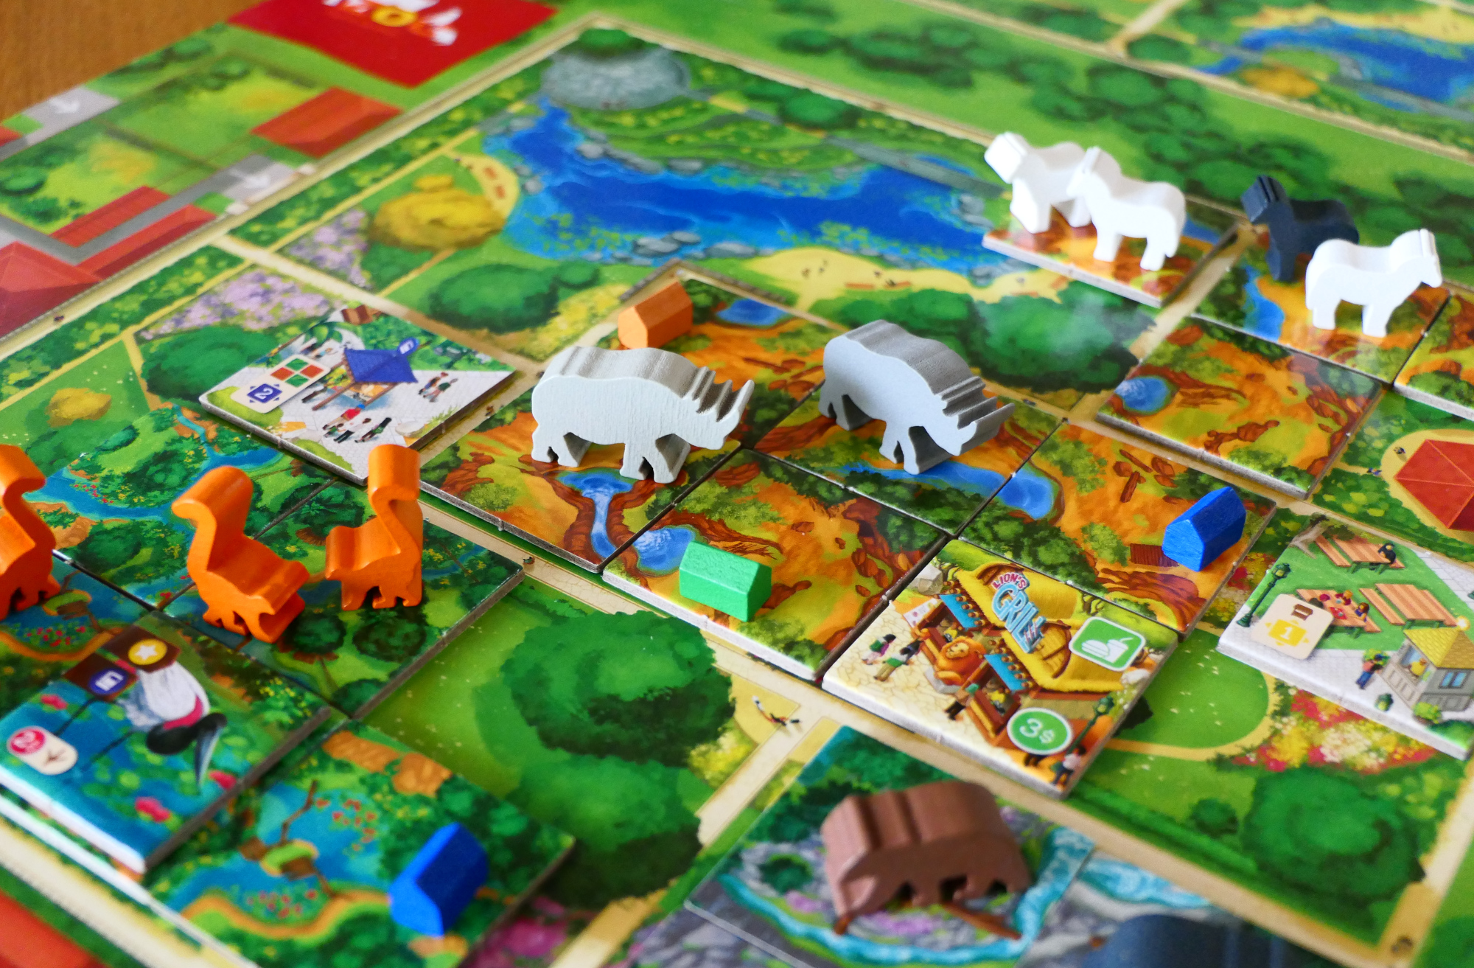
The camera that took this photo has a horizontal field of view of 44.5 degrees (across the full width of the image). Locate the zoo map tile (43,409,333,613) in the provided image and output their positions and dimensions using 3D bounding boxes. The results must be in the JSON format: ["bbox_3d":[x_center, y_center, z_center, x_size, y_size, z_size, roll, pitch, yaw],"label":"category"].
[{"bbox_3d":[-0.095,0.003,0.299,0.040,0.002,0.040,23,42,25],"label":"zoo map tile"}]

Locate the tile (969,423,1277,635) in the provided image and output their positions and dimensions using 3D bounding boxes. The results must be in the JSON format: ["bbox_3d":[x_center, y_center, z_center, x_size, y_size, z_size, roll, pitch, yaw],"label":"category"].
[{"bbox_3d":[0.064,0.007,0.300,0.040,0.002,0.040,24,43,26],"label":"tile"}]

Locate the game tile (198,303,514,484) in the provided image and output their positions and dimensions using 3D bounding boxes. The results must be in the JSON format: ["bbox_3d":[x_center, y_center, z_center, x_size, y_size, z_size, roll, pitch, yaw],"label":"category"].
[{"bbox_3d":[-0.072,-0.018,0.344,0.042,0.002,0.042,23,42,26],"label":"game tile"}]

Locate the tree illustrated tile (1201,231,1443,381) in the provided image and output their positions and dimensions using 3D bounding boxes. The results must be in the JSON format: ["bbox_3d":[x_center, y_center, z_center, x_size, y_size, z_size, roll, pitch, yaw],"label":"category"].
[{"bbox_3d":[0.124,-0.037,0.380,0.042,0.002,0.042,23,42,25],"label":"tree illustrated tile"}]

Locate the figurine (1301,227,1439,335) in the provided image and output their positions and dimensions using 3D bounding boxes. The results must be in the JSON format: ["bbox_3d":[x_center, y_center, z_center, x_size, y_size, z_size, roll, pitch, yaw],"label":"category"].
[{"bbox_3d":[0.122,-0.039,0.345,0.022,0.018,0.010,11,39,11],"label":"figurine"}]

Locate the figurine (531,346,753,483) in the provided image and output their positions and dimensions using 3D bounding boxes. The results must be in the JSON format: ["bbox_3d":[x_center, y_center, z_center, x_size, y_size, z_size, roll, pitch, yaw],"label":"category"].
[{"bbox_3d":[-0.016,-0.012,0.303,0.037,0.021,0.009,11,39,11],"label":"figurine"}]

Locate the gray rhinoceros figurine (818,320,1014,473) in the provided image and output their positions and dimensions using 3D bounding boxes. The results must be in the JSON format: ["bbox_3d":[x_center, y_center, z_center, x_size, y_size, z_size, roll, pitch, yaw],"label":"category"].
[{"bbox_3d":[0.030,-0.014,0.308,0.009,0.020,0.037,-26,46,-31],"label":"gray rhinoceros figurine"}]

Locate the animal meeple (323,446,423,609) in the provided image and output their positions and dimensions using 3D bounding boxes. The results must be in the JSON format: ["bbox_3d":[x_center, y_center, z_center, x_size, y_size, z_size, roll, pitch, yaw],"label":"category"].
[{"bbox_3d":[-0.058,0.007,0.289,0.016,0.025,0.010,-3,37,-8],"label":"animal meeple"}]

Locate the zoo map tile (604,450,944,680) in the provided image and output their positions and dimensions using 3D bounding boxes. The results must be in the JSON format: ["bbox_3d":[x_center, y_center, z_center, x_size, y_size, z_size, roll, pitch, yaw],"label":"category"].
[{"bbox_3d":[0.007,0.013,0.308,0.042,0.002,0.042,23,42,25],"label":"zoo map tile"}]

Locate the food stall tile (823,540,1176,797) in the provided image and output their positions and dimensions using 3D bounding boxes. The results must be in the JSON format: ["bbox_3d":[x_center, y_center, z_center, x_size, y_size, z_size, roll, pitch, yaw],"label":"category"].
[{"bbox_3d":[0.041,0.027,0.274,0.040,0.002,0.040,23,43,26],"label":"food stall tile"}]

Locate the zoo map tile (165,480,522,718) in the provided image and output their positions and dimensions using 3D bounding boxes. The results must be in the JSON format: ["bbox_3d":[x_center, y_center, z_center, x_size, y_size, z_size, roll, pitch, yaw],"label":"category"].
[{"bbox_3d":[-0.061,0.017,0.282,0.040,0.002,0.040,23,42,25],"label":"zoo map tile"}]

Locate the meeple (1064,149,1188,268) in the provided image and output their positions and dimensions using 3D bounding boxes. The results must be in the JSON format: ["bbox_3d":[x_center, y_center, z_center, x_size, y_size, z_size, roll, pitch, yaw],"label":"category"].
[{"bbox_3d":[0.084,-0.060,0.390,0.024,0.020,0.011,15,39,17],"label":"meeple"}]

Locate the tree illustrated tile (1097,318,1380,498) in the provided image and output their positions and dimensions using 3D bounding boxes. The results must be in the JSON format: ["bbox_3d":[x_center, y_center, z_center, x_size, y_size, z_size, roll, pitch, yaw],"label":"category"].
[{"bbox_3d":[0.092,-0.015,0.329,0.040,0.002,0.040,23,43,25],"label":"tree illustrated tile"}]

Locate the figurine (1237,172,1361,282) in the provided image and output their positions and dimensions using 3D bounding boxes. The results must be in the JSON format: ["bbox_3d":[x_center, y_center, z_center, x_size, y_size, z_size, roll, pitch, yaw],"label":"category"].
[{"bbox_3d":[0.120,-0.054,0.385,0.024,0.020,0.011,3,37,1],"label":"figurine"}]

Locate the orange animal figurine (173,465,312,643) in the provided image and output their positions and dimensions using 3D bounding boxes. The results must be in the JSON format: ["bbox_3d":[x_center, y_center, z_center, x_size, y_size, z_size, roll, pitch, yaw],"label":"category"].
[{"bbox_3d":[-0.077,0.011,0.283,0.016,0.025,0.010,15,39,16],"label":"orange animal figurine"}]

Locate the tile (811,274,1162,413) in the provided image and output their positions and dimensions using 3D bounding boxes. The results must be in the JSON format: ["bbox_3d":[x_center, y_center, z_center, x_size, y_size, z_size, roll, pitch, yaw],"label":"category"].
[{"bbox_3d":[0.054,-0.031,0.371,0.046,0.002,0.042,23,42,26],"label":"tile"}]

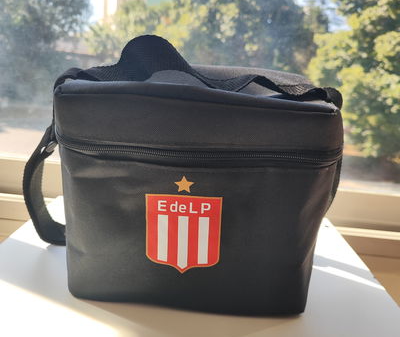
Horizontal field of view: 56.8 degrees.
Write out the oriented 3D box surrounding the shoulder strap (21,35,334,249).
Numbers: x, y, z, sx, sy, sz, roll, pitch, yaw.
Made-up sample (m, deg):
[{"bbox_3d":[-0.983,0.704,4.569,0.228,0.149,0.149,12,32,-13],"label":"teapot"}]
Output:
[{"bbox_3d":[-0.021,-0.015,0.414,0.330,0.250,0.115,4,15,0],"label":"shoulder strap"}]

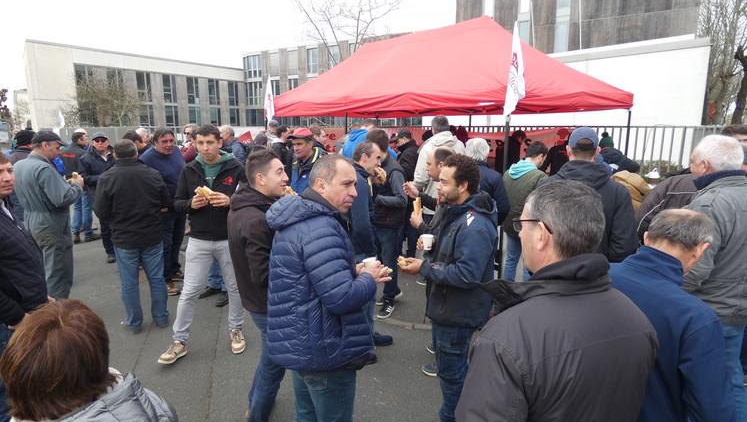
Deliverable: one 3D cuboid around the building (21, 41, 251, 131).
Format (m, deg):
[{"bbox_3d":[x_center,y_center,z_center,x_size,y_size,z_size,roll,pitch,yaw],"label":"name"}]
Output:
[{"bbox_3d":[-24.574,-11.165,44.634,9.000,8.300,21.400,6,13,30],"label":"building"}]

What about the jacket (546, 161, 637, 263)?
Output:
[{"bbox_3d":[1.540,0.042,3.034,0.560,0.800,0.370,5,12,24],"label":"jacket"}]

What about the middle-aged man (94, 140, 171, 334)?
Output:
[{"bbox_3d":[-2.158,0.212,3.912,0.590,1.730,0.420,-3,11,-15],"label":"middle-aged man"}]

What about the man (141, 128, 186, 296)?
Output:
[{"bbox_3d":[-2.269,0.020,4.641,0.530,1.770,0.380,-8,14,-35],"label":"man"}]

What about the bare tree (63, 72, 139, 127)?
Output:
[{"bbox_3d":[-13.916,-4.764,21.995,3.700,4.600,3.400,6,13,29],"label":"bare tree"}]

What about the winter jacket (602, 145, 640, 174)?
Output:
[{"bbox_3d":[3.382,-0.559,5.909,0.450,0.660,0.520,5,12,23],"label":"winter jacket"}]

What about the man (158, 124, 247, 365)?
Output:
[{"bbox_3d":[-1.309,0.264,3.383,0.600,1.830,0.500,-1,11,-3],"label":"man"}]

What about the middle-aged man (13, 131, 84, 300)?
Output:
[{"bbox_3d":[-3.074,0.131,4.081,0.500,1.780,0.500,-10,15,-40],"label":"middle-aged man"}]

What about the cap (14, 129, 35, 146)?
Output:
[{"bbox_3d":[-3.647,-0.791,4.528,0.190,0.150,0.250,-9,14,-38],"label":"cap"}]

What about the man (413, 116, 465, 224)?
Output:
[{"bbox_3d":[0.681,-0.003,4.385,0.580,1.880,0.380,-2,11,-7],"label":"man"}]

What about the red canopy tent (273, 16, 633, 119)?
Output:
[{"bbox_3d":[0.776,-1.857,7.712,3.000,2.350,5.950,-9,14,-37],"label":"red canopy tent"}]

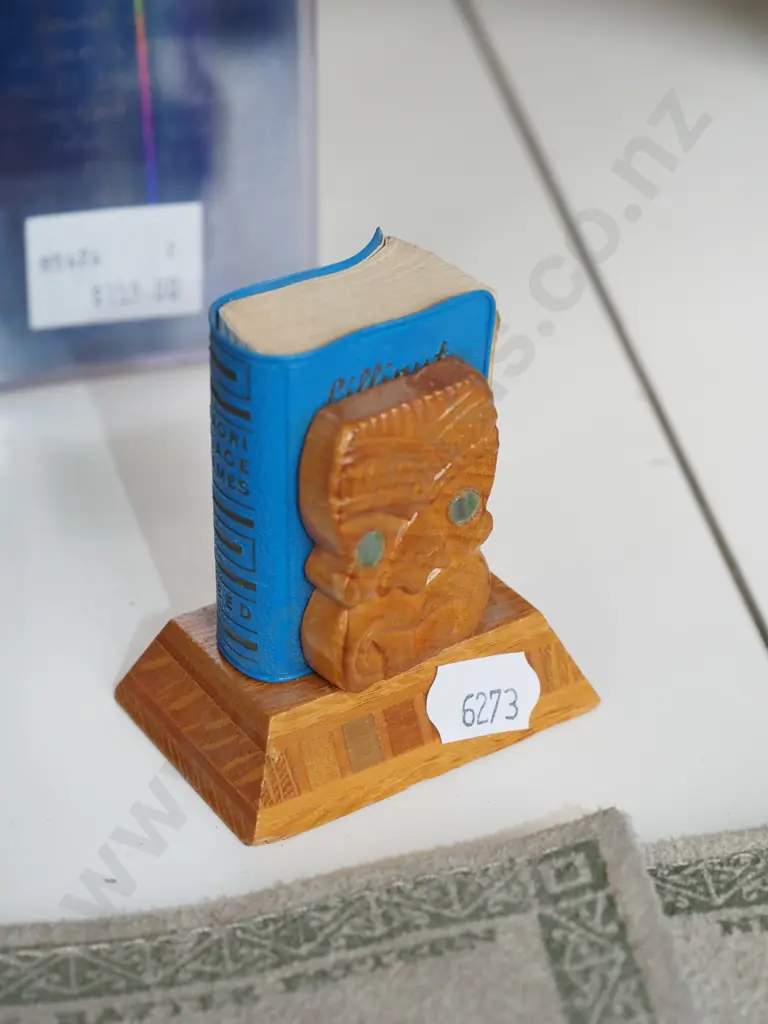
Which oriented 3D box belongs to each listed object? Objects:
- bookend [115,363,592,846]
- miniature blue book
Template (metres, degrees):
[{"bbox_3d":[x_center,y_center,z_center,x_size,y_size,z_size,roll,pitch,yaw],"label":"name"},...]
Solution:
[{"bbox_3d":[-0.004,0.003,0.316,0.063,0.063,0.043,-19,38,-28],"label":"bookend"},{"bbox_3d":[-0.007,-0.007,0.308,0.039,0.054,0.023,-19,38,-28],"label":"miniature blue book"}]

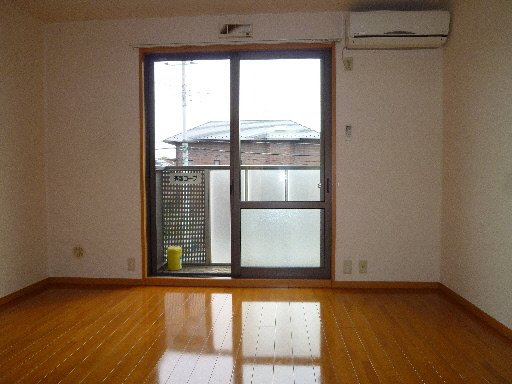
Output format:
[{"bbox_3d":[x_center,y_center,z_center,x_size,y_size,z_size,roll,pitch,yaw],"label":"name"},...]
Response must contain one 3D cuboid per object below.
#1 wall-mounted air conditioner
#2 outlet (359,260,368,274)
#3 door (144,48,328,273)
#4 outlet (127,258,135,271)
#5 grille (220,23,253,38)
[{"bbox_3d":[1.159,-1.329,3.057,0.784,0.274,0.200,0,2,4],"label":"wall-mounted air conditioner"},{"bbox_3d":[0.942,0.661,3.235,0.070,0.119,0.015,0,2,4],"label":"outlet"},{"bbox_3d":[-0.151,-0.252,3.318,1.677,2.053,0.100,0,2,4],"label":"door"},{"bbox_3d":[-1.141,0.669,3.382,0.071,0.115,0.015,0,2,4],"label":"outlet"},{"bbox_3d":[-0.174,-1.409,3.233,0.299,0.138,0.030,0,2,4],"label":"grille"}]

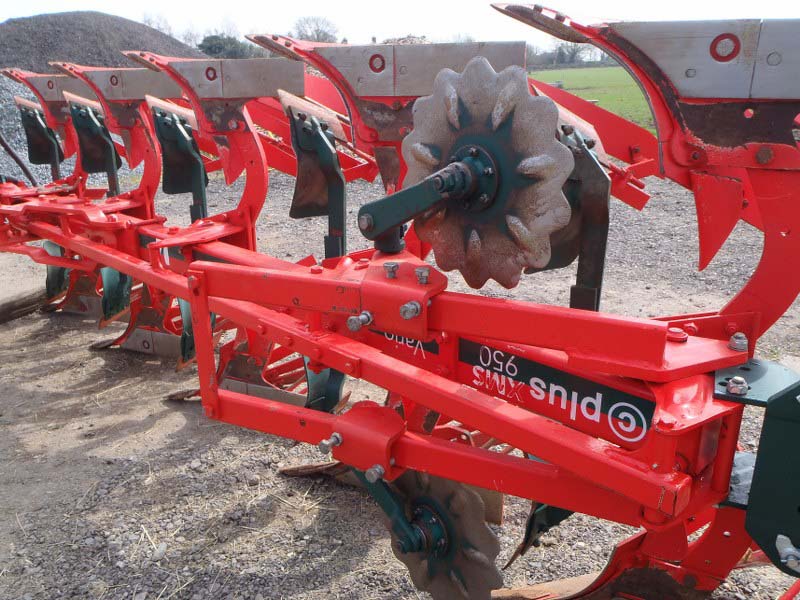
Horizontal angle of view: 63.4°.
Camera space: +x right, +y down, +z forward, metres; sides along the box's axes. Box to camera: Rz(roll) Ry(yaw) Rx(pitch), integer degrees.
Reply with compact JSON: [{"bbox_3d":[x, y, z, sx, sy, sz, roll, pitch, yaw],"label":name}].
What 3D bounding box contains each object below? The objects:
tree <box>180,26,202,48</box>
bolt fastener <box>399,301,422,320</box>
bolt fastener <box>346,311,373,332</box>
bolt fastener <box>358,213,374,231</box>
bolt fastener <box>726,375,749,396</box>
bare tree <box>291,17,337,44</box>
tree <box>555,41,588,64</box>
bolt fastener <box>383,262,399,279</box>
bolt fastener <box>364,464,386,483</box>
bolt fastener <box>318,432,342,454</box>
[{"bbox_3d":[-51.174,-61.910,161.142,6.300,11.440,6.300,-7,21,-15],"label":"tree"},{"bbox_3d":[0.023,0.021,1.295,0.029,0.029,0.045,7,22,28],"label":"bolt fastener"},{"bbox_3d":[-0.081,0.046,1.356,0.029,0.029,0.056,7,22,28],"label":"bolt fastener"},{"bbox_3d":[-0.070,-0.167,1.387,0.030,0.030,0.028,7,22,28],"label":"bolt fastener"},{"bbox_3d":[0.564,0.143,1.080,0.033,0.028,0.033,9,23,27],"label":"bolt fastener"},{"bbox_3d":[-16.746,-50.821,129.431,9.000,10.800,9.000,-3,20,-6],"label":"bare tree"},{"bbox_3d":[42.806,-62.333,163.359,8.000,6.830,8.000,4,21,13],"label":"tree"},{"bbox_3d":[-0.019,-0.062,1.355,0.029,0.036,0.029,9,23,27],"label":"bolt fastener"},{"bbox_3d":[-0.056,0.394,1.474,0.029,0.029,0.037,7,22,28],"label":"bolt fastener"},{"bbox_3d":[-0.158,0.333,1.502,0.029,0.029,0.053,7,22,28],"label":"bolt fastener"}]

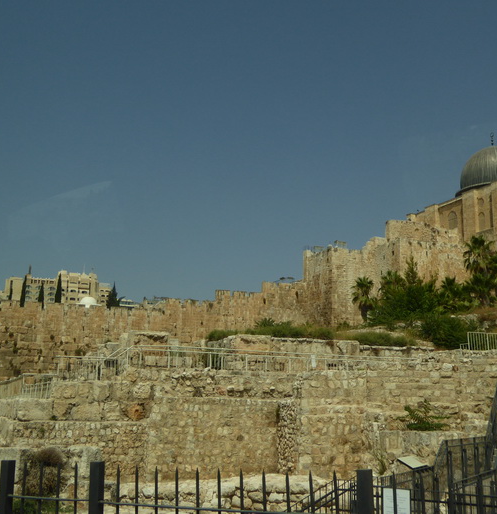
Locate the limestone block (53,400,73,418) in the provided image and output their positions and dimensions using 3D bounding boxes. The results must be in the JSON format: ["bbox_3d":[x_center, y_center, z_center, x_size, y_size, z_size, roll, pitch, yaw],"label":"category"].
[{"bbox_3d":[-7.579,6.251,28.300,0.740,0.740,0.650,0,-11,0],"label":"limestone block"}]

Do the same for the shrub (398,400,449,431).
[{"bbox_3d":[6.569,5.949,26.000,1.900,1.100,1.300,0,-11,0],"label":"shrub"}]

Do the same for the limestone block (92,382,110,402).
[{"bbox_3d":[-6.036,5.554,28.500,0.740,0.780,0.650,0,-11,0],"label":"limestone block"}]

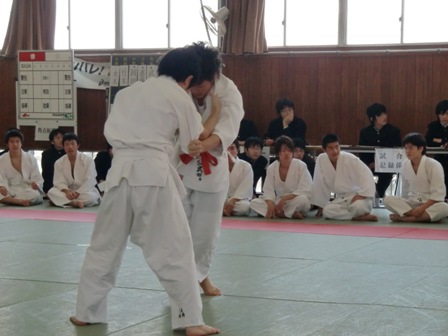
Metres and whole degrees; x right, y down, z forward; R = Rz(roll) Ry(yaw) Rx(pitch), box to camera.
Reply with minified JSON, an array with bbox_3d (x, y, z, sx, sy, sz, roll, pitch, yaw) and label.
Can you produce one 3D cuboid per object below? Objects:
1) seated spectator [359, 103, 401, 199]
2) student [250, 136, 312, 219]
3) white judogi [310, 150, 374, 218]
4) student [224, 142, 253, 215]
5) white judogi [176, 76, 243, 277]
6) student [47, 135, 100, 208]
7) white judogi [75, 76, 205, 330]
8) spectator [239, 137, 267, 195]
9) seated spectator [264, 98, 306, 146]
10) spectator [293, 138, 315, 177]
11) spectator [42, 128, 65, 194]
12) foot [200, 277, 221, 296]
[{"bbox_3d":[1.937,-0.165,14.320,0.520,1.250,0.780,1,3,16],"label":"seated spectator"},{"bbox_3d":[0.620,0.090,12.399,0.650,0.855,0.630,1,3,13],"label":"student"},{"bbox_3d":[1.218,0.172,11.740,0.660,0.680,0.580,1,3,12],"label":"white judogi"},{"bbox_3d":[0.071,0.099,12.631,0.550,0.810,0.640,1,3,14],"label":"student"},{"bbox_3d":[-0.104,0.071,6.850,0.500,1.260,0.600,1,3,13],"label":"white judogi"},{"bbox_3d":[-1.712,0.015,13.130,0.620,0.840,0.620,0,3,-7],"label":"student"},{"bbox_3d":[-0.410,0.151,5.730,0.610,1.210,0.520,2,3,36],"label":"white judogi"},{"bbox_3d":[0.309,0.034,13.450,0.560,0.800,0.580,1,3,7],"label":"spectator"},{"bbox_3d":[0.784,-0.226,14.768,0.550,1.320,0.800,1,3,14],"label":"seated spectator"},{"bbox_3d":[0.888,0.054,13.200,0.540,0.790,0.580,1,3,10],"label":"spectator"},{"bbox_3d":[-2.112,-0.052,14.678,0.480,0.900,0.620,0,3,0],"label":"spectator"},{"bbox_3d":[-0.084,0.686,6.770,0.100,0.100,0.230,-1,3,-20],"label":"foot"}]

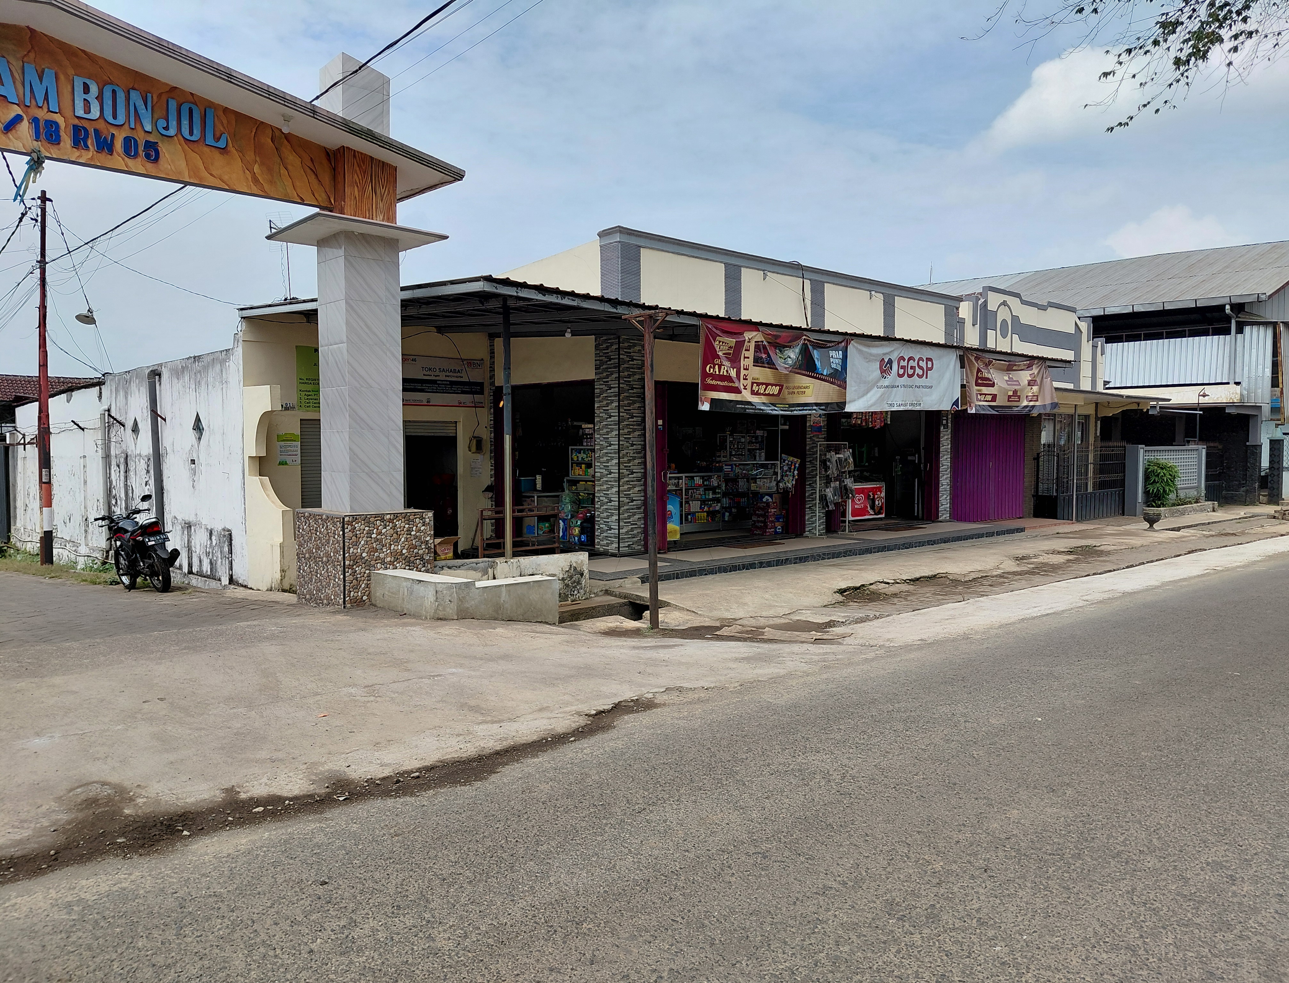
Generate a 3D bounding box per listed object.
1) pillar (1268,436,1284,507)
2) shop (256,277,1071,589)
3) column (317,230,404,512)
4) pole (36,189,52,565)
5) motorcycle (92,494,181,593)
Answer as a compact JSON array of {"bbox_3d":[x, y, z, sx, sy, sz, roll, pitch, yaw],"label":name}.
[{"bbox_3d":[15.595,-0.508,23.418,0.270,1.690,0.270,-3,4,-43],"label":"pillar"},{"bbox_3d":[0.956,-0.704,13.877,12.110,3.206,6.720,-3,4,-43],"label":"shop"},{"bbox_3d":[-2.837,-1.157,9.503,0.590,2.672,0.590,-3,4,-43],"label":"column"},{"bbox_3d":[-10.927,-2.058,17.274,0.190,6.814,0.190,-1,3,-43],"label":"pole"},{"bbox_3d":[-6.476,0.698,12.202,0.740,1.170,2.000,-3,4,-43],"label":"motorcycle"}]

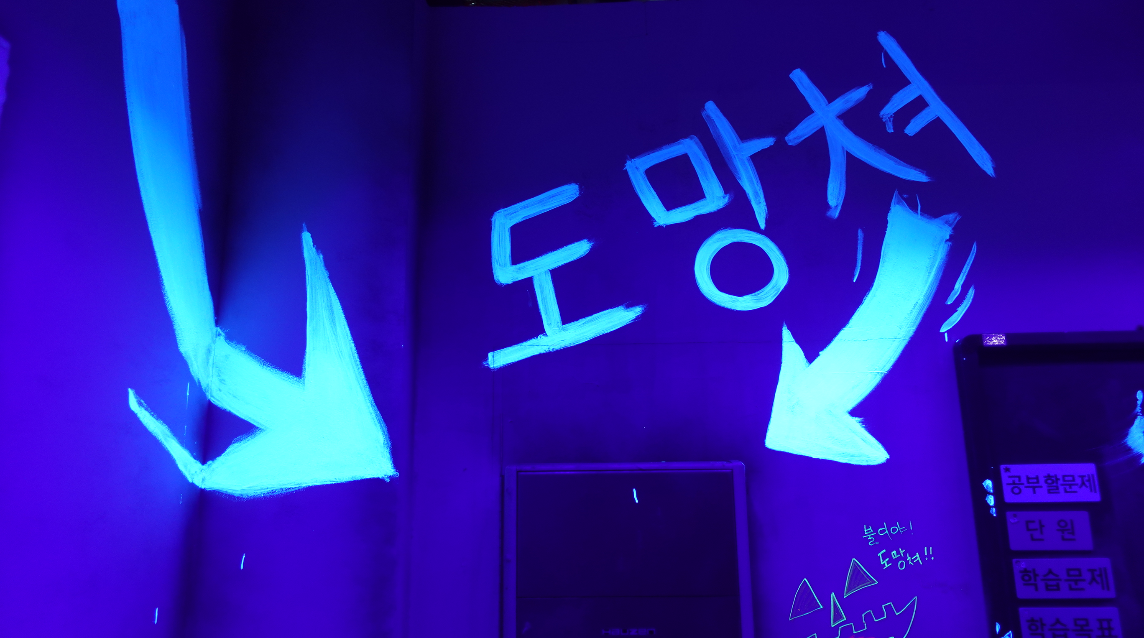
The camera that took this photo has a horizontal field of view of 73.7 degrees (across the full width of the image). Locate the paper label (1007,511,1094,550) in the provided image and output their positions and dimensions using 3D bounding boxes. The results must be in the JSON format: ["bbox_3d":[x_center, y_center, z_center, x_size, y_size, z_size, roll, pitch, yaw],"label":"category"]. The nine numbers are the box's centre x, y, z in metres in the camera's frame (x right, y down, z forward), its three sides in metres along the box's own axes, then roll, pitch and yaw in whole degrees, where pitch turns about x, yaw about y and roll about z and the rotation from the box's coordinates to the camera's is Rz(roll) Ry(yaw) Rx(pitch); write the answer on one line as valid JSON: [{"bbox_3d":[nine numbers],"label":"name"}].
[{"bbox_3d":[1.096,0.485,1.749,0.183,0.086,0.004,-1,-13,3],"label":"paper label"}]

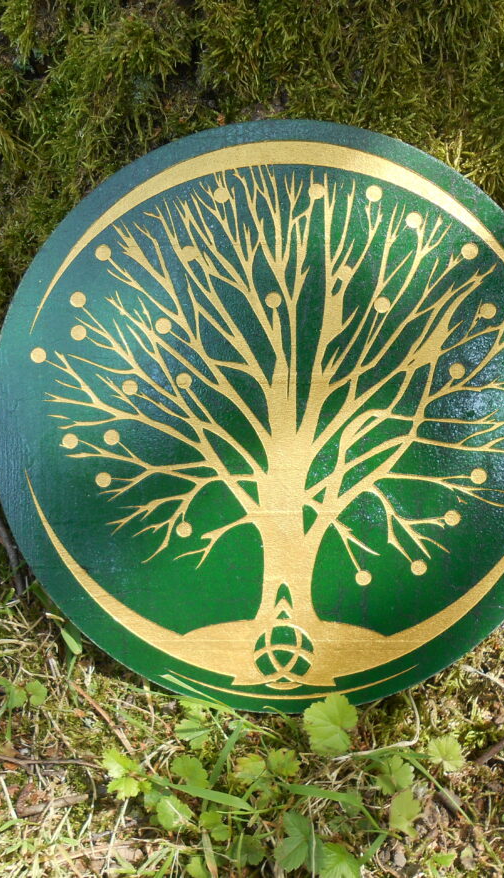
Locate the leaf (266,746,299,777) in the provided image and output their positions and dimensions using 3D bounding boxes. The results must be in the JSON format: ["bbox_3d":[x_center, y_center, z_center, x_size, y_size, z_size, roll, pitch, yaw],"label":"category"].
[{"bbox_3d":[0.013,0.143,0.388,0.015,0.004,0.015,27,63,15],"label":"leaf"}]

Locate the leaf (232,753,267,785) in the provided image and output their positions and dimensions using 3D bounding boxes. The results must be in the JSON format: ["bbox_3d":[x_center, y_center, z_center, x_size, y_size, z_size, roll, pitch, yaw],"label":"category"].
[{"bbox_3d":[-0.001,0.146,0.388,0.015,0.004,0.017,6,60,4],"label":"leaf"}]

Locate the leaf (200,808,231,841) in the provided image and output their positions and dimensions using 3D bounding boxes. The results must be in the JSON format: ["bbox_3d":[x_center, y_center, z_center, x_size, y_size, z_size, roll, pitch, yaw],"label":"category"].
[{"bbox_3d":[-0.017,0.175,0.400,0.014,0.003,0.014,-33,60,-24],"label":"leaf"}]

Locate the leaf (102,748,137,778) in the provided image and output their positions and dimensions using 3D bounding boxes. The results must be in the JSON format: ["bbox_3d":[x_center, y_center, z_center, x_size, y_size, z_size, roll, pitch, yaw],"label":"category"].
[{"bbox_3d":[-0.059,0.143,0.388,0.017,0.004,0.013,30,68,22],"label":"leaf"}]

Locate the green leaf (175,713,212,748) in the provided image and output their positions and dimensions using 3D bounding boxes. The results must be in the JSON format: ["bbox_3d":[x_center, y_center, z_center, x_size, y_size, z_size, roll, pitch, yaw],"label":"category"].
[{"bbox_3d":[-0.029,0.143,0.430,0.018,0.004,0.018,-9,56,-8],"label":"green leaf"}]

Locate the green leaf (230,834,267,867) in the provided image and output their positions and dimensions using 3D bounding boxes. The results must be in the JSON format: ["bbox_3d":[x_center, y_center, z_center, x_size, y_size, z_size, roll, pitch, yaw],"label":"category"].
[{"bbox_3d":[-0.001,0.170,0.362,0.015,0.004,0.015,-17,61,-10],"label":"green leaf"}]

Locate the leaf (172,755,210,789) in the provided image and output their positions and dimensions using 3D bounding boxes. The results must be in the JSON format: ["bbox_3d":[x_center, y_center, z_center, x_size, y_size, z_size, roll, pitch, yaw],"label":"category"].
[{"bbox_3d":[-0.029,0.159,0.420,0.018,0.005,0.017,26,58,15],"label":"leaf"}]

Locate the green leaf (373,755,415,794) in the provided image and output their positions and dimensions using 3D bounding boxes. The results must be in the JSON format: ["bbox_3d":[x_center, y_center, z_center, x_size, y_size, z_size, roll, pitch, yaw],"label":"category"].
[{"bbox_3d":[0.069,0.162,0.425,0.019,0.005,0.018,7,53,5],"label":"green leaf"}]

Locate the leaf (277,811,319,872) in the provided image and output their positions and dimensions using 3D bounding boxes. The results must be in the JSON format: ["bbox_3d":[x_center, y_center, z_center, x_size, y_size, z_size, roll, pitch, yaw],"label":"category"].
[{"bbox_3d":[0.019,0.163,0.355,0.017,0.005,0.027,8,60,5],"label":"leaf"}]

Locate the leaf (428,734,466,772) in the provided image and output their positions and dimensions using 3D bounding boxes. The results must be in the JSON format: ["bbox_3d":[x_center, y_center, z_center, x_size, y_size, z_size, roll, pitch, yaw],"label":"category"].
[{"bbox_3d":[0.096,0.156,0.435,0.019,0.005,0.019,7,57,13],"label":"leaf"}]

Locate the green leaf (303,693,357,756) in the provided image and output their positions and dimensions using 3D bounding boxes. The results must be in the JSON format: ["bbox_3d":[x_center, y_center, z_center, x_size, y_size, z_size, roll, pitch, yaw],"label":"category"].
[{"bbox_3d":[0.038,0.137,0.422,0.026,0.005,0.030,-6,62,1],"label":"green leaf"}]

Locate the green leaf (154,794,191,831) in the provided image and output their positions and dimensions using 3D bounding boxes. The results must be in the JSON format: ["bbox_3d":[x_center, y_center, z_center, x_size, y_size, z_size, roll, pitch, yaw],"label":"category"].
[{"bbox_3d":[-0.036,0.171,0.402,0.017,0.003,0.016,36,59,22],"label":"green leaf"}]

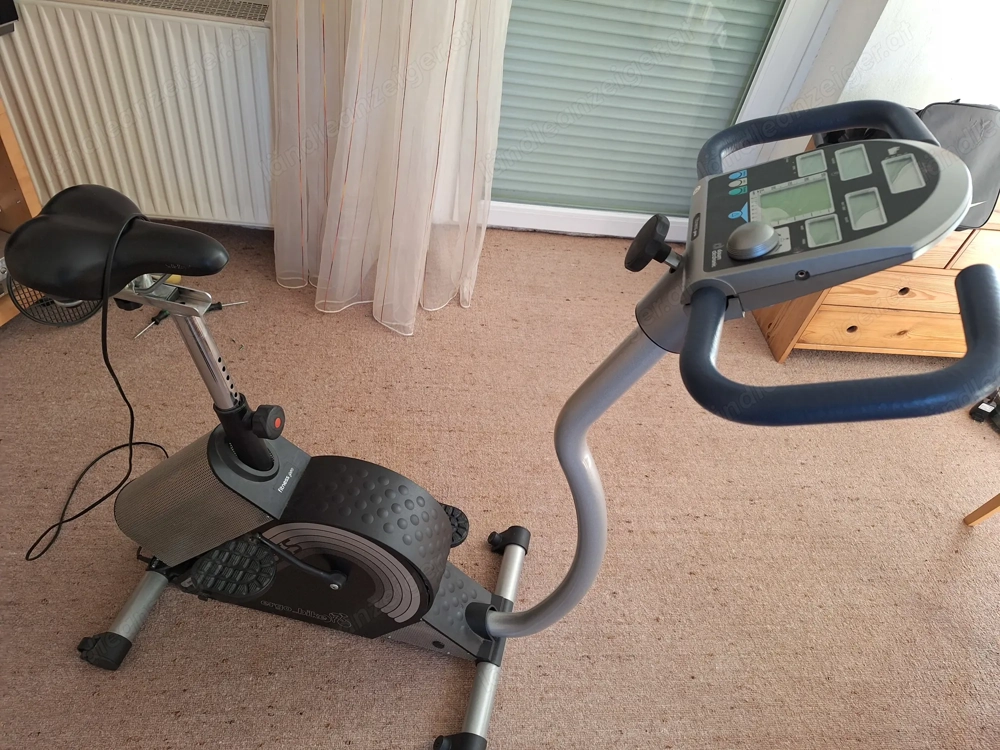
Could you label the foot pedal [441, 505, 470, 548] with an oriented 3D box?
[{"bbox_3d":[-0.138,0.333,1.471,0.133,0.030,0.102,14,44,1],"label":"foot pedal"}]

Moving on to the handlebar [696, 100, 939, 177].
[{"bbox_3d":[0.369,-0.285,0.810,0.246,0.044,0.179,-7,33,20],"label":"handlebar"}]

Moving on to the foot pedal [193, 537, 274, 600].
[{"bbox_3d":[-0.452,0.340,1.147,0.133,0.030,0.102,14,44,1],"label":"foot pedal"}]

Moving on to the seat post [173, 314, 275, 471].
[{"bbox_3d":[-0.448,0.037,1.092,0.059,0.350,0.055,6,44,11],"label":"seat post"}]

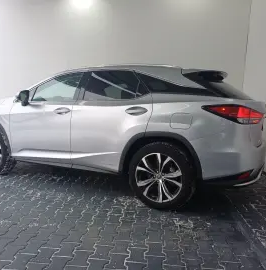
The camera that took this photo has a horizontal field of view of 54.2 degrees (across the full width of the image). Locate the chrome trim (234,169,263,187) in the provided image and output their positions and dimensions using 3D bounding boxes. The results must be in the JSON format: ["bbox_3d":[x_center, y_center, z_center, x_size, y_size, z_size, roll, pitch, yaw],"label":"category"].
[{"bbox_3d":[1.231,0.434,2.773,0.270,0.170,0.330,5,7,24],"label":"chrome trim"}]

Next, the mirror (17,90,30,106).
[{"bbox_3d":[-1.510,-0.510,3.581,0.120,0.200,0.180,5,7,24],"label":"mirror"}]

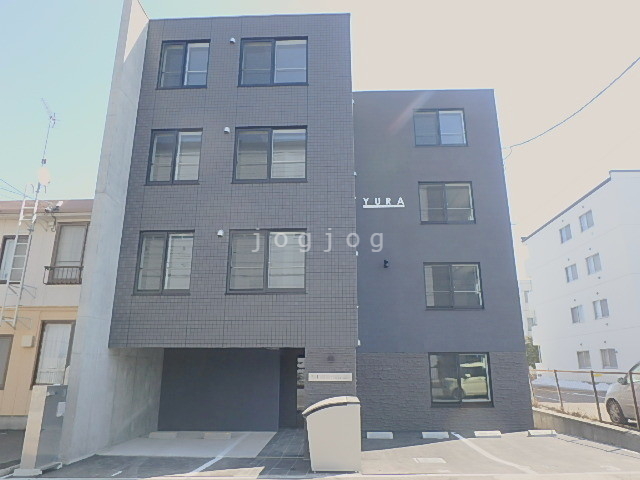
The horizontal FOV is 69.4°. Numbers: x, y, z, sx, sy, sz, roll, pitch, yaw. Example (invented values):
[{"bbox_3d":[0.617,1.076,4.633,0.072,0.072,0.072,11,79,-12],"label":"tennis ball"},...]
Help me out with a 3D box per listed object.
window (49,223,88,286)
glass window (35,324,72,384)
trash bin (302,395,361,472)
[{"bbox_3d":[-6.999,0.375,12.902,0.904,1.756,0.150,0,-16,2],"label":"window"},{"bbox_3d":[-6.995,2.984,12.158,0.815,1.610,0.130,0,-16,2],"label":"glass window"},{"bbox_3d":[0.229,3.456,8.355,0.974,1.092,1.450,-1,-16,2],"label":"trash bin"}]

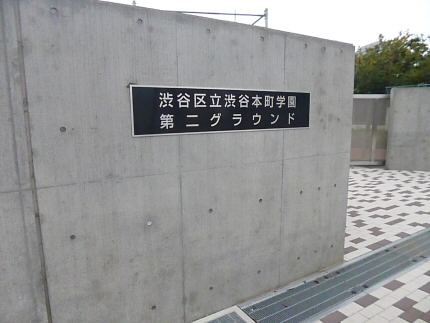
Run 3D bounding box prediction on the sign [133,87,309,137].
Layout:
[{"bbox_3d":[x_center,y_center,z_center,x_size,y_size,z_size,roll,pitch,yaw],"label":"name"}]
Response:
[{"bbox_3d":[0.154,-0.363,2.134,1.490,0.295,0.025,-6,10,-30],"label":"sign"}]

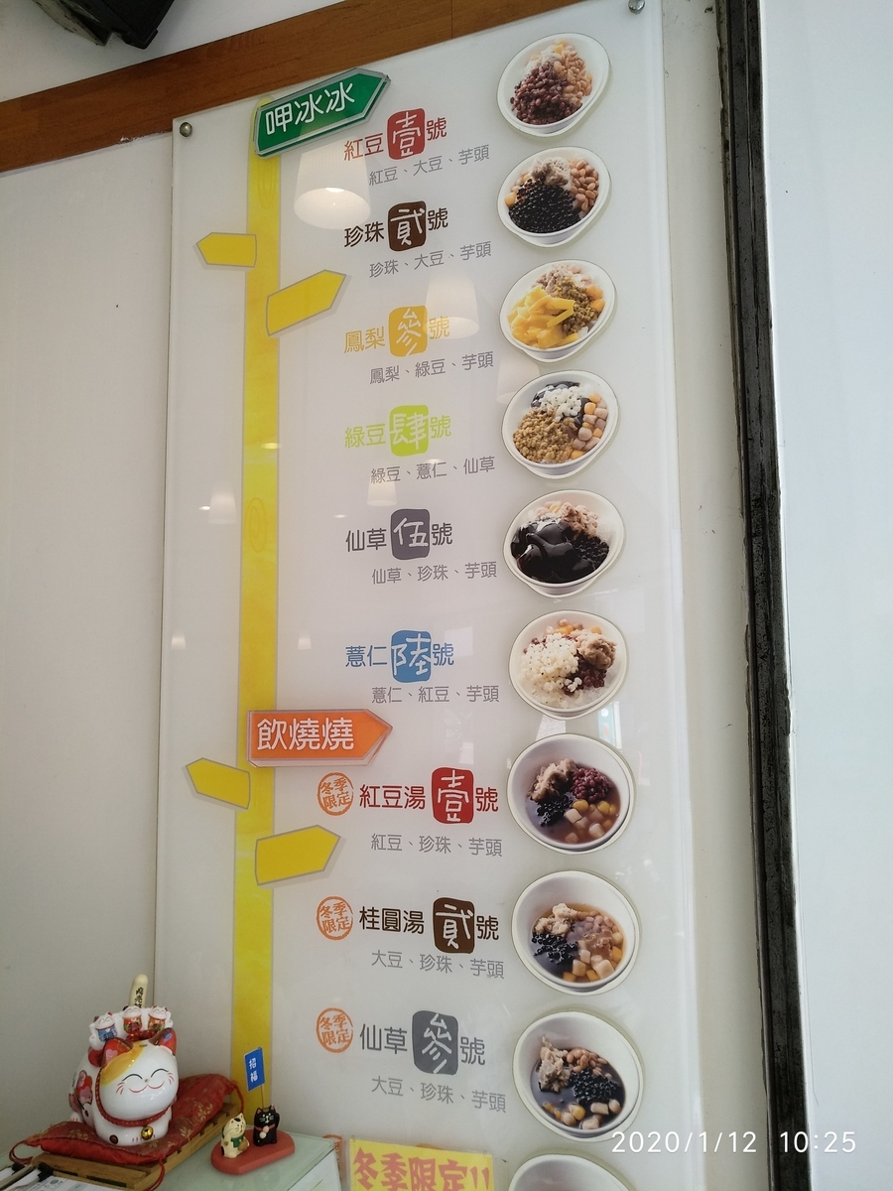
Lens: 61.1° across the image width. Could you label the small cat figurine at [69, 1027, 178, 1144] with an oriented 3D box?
[{"bbox_3d":[-0.364,0.545,0.863,0.089,0.103,0.112,3,-6,-37],"label":"small cat figurine"}]

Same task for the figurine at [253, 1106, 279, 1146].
[{"bbox_3d":[-0.206,0.606,0.870,0.030,0.035,0.024,2,-5,-26],"label":"figurine"}]

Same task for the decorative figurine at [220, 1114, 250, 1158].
[{"bbox_3d":[-0.237,0.605,0.852,0.029,0.035,0.031,-4,-6,33],"label":"decorative figurine"}]

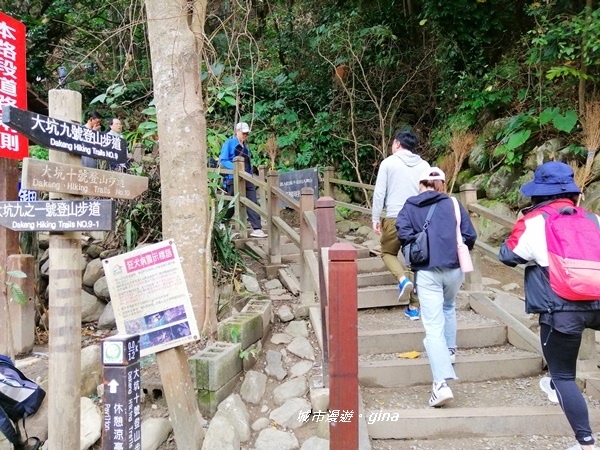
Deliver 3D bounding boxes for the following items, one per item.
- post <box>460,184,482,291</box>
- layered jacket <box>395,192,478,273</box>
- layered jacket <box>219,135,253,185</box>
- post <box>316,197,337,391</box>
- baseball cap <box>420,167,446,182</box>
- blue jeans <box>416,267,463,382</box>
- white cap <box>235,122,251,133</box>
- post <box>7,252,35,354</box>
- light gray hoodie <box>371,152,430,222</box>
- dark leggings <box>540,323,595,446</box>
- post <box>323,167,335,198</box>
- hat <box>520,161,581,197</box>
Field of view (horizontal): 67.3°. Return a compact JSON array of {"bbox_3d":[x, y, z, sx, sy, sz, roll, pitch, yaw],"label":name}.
[{"bbox_3d":[1.693,0.133,4.450,0.125,1.060,0.125,-1,0,-5],"label":"post"},{"bbox_3d":[0.939,0.038,3.100,0.550,0.560,0.360,-1,0,-5],"label":"layered jacket"},{"bbox_3d":[-0.923,-0.930,6.500,0.320,0.680,0.460,-1,0,44],"label":"layered jacket"},{"bbox_3d":[0.183,0.450,3.050,0.115,1.270,0.115,-1,0,-11],"label":"post"},{"bbox_3d":[0.930,-0.349,3.150,0.180,0.130,0.260,-1,0,-6],"label":"baseball cap"},{"bbox_3d":[0.970,0.645,3.140,0.340,0.840,0.460,-1,0,-5],"label":"blue jeans"},{"bbox_3d":[-0.812,-1.395,6.480,0.180,0.130,0.250,-1,0,-38],"label":"white cap"},{"bbox_3d":[-1.919,0.543,3.100,0.140,0.680,0.140,-1,0,11],"label":"post"},{"bbox_3d":[0.953,-0.355,4.150,0.550,0.670,0.320,-1,0,-12],"label":"light gray hoodie"},{"bbox_3d":[1.570,0.900,2.640,0.360,0.770,0.400,-1,0,0],"label":"dark leggings"},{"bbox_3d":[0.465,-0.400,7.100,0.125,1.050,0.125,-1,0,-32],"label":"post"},{"bbox_3d":[1.437,-0.266,2.580,0.340,0.190,0.350,-1,0,-1],"label":"hat"}]

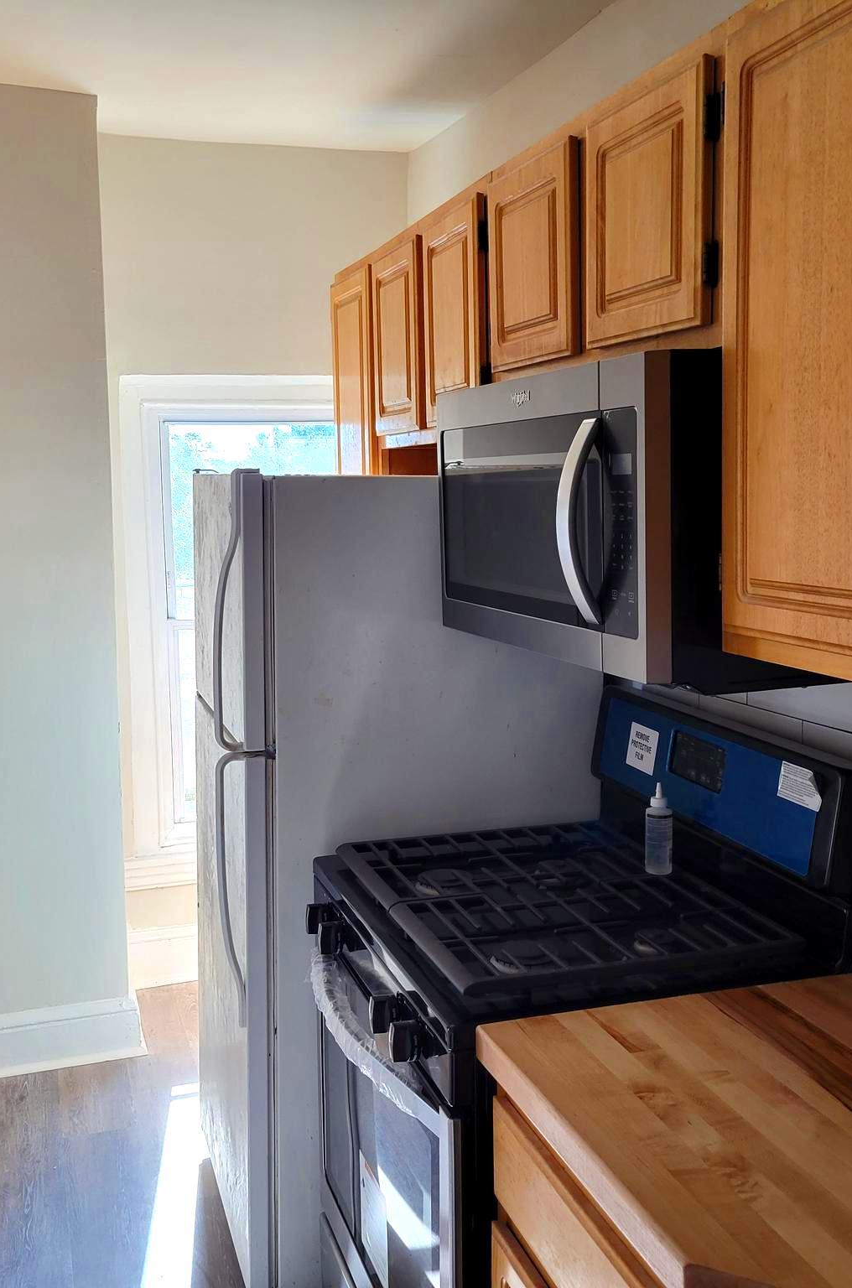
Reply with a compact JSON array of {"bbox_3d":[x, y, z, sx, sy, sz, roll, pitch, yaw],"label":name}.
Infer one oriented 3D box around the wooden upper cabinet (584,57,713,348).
[{"bbox_3d":[0.432,-0.583,1.797,0.315,0.355,0.365,-3,7,-18],"label":"wooden upper cabinet"}]

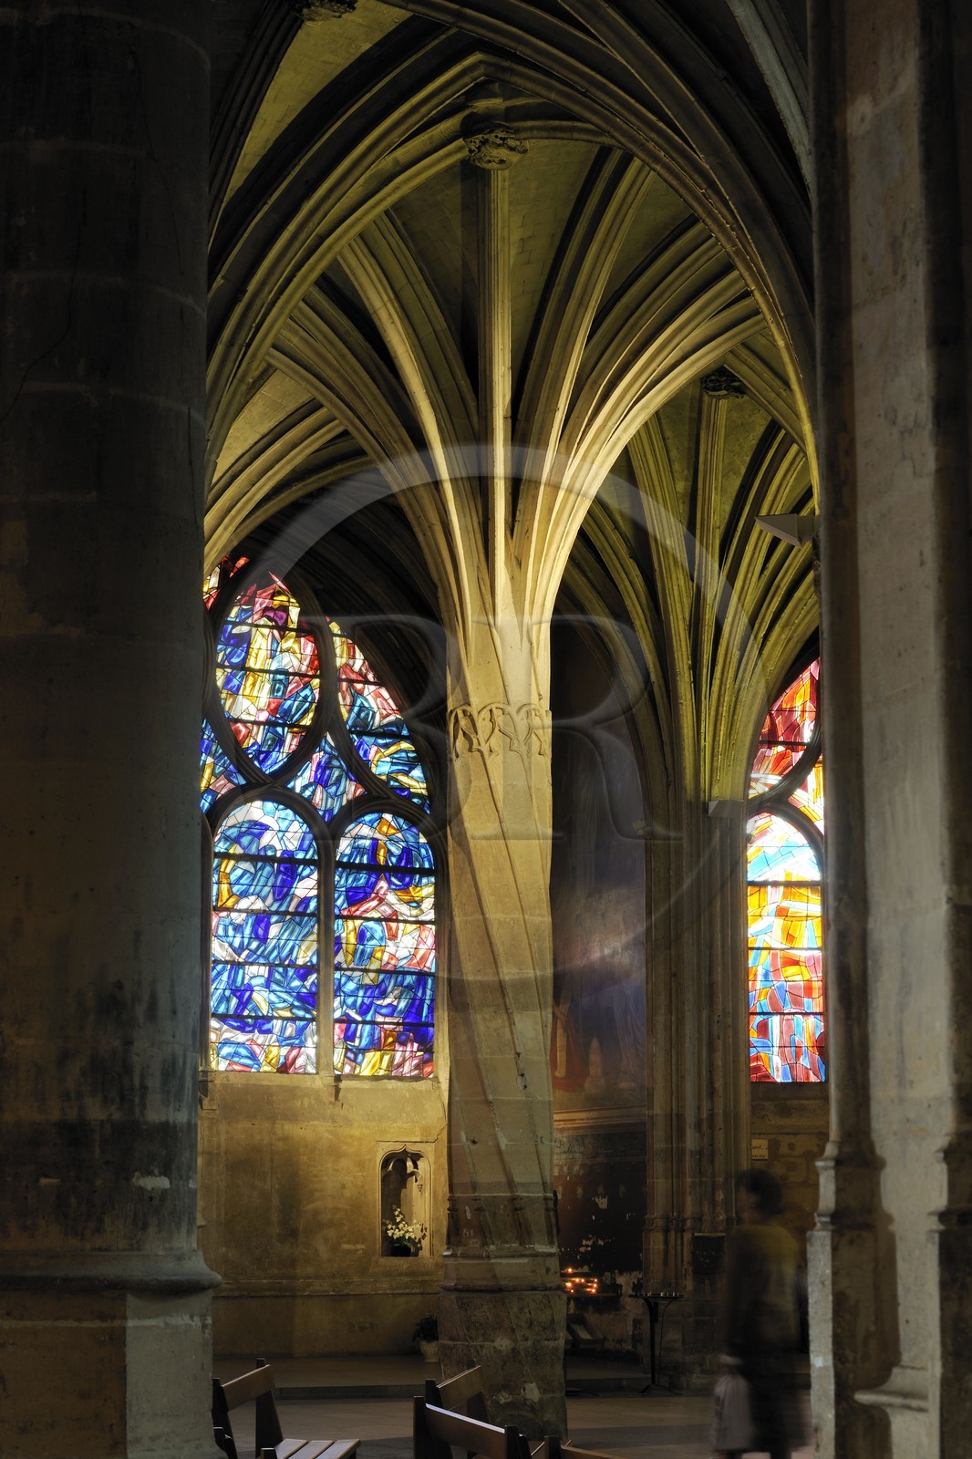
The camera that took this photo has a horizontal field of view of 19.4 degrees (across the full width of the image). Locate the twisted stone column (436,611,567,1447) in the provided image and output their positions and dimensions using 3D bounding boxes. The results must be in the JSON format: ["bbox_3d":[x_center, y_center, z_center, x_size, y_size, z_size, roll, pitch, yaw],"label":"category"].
[{"bbox_3d":[0.107,1.958,19.051,0.840,5.455,0.840,0,-10,0],"label":"twisted stone column"}]

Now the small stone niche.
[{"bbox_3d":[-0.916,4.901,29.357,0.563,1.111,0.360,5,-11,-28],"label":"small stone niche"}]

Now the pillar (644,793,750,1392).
[{"bbox_3d":[1.830,3.156,24.627,0.780,5.039,0.820,6,-11,-29],"label":"pillar"}]

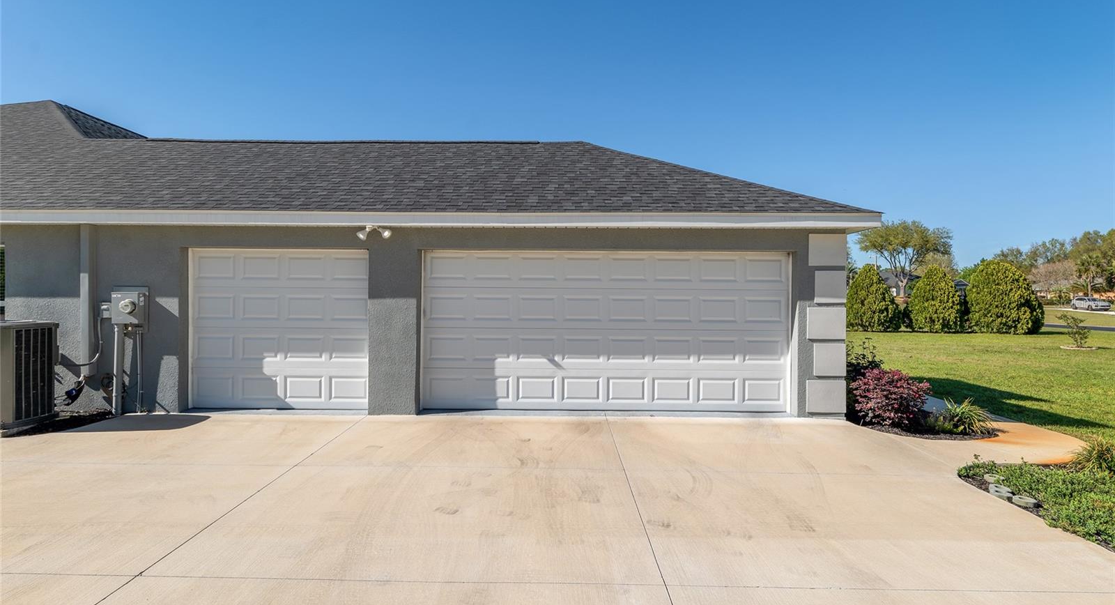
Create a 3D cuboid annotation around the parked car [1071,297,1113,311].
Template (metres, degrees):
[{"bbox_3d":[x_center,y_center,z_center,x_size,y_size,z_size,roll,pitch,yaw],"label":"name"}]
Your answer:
[{"bbox_3d":[63.490,0.207,70.000,1.850,1.580,4.600,0,0,15],"label":"parked car"}]

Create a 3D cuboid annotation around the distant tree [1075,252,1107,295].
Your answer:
[{"bbox_3d":[72.400,-3.400,80.000,3.500,7.000,3.500,0,0,1],"label":"distant tree"}]

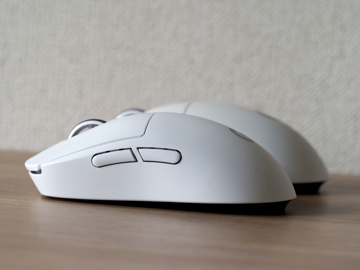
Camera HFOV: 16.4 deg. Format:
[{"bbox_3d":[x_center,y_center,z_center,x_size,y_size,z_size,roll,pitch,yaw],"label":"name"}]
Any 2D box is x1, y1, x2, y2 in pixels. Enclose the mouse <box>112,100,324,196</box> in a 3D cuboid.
[{"bbox_3d":[0.011,0.004,0.620,0.126,0.040,0.064,4,6,12],"label":"mouse"}]

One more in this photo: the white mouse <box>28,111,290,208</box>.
[{"bbox_3d":[-0.006,0.010,0.555,0.119,0.039,0.062,4,6,12],"label":"white mouse"}]

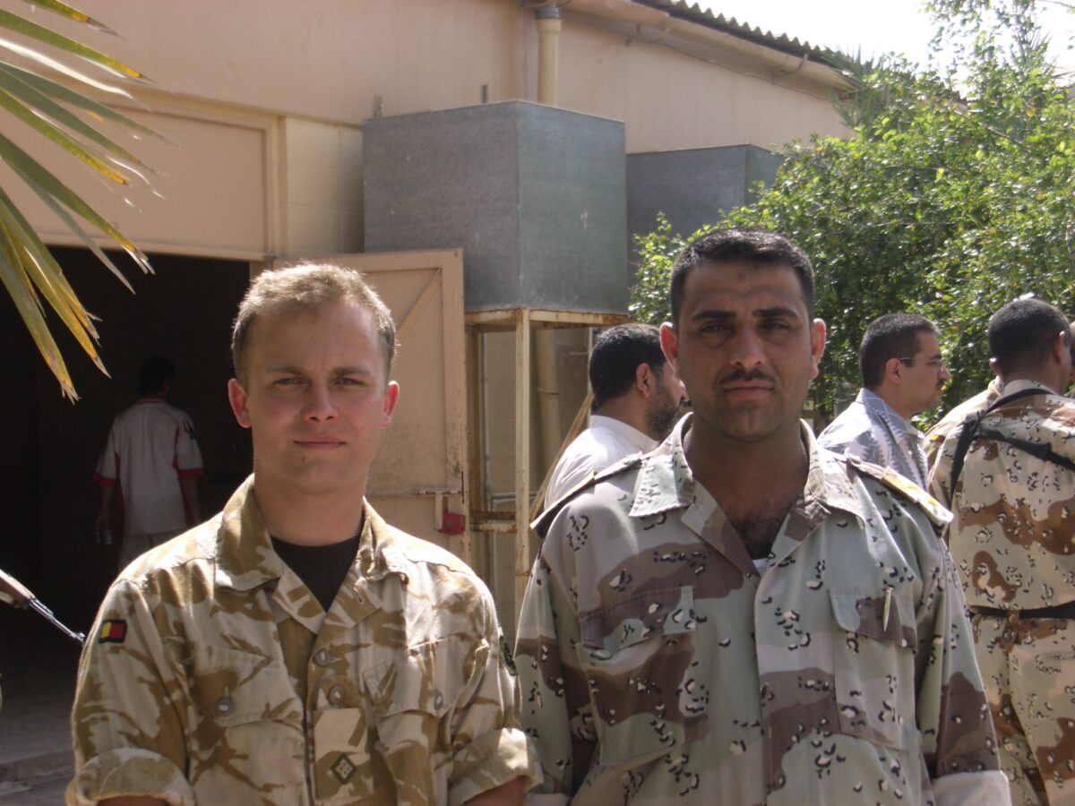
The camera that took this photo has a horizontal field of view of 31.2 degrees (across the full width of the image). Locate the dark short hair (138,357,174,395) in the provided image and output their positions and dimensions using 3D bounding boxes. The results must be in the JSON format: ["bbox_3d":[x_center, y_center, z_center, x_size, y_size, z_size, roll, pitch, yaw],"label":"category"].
[{"bbox_3d":[-2.017,-0.140,10.200,0.170,0.200,0.200,0,1,27],"label":"dark short hair"}]

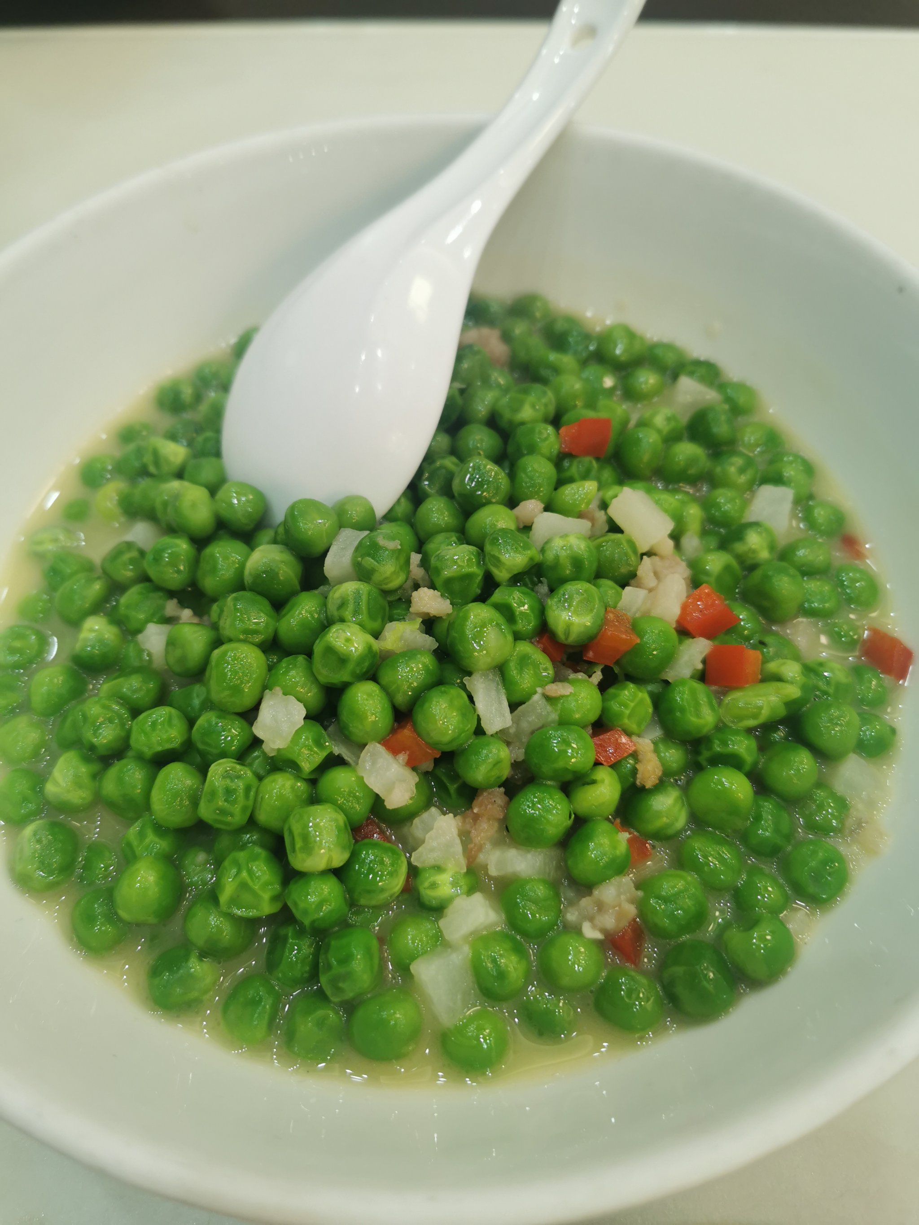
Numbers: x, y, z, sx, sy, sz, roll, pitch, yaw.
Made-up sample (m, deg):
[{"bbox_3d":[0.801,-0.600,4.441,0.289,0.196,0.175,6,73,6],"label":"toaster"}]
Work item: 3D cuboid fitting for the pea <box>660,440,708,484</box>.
[{"bbox_3d":[0.041,-0.028,0.175,0.009,0.008,0.009,0,58,0],"label":"pea"}]

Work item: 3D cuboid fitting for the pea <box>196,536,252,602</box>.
[{"bbox_3d":[-0.039,-0.007,0.158,0.009,0.009,0.010,0,58,0],"label":"pea"}]

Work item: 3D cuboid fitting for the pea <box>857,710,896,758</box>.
[{"bbox_3d":[0.068,0.020,0.158,0.008,0.008,0.008,0,58,0],"label":"pea"}]

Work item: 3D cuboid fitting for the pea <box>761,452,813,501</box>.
[{"bbox_3d":[0.063,-0.026,0.183,0.010,0.010,0.010,-1,58,0],"label":"pea"}]

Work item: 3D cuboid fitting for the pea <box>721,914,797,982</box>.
[{"bbox_3d":[0.043,0.049,0.139,0.010,0.009,0.010,0,58,0],"label":"pea"}]

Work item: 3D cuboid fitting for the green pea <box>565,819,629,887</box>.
[{"bbox_3d":[0.021,0.036,0.143,0.010,0.009,0.010,0,58,0],"label":"green pea"}]

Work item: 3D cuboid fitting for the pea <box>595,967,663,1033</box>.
[{"bbox_3d":[0.024,0.054,0.134,0.009,0.009,0.009,-1,58,0],"label":"pea"}]

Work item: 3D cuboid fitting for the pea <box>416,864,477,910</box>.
[{"bbox_3d":[-0.002,0.040,0.142,0.009,0.009,0.009,-2,58,0],"label":"pea"}]

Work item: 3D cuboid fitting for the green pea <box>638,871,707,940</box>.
[{"bbox_3d":[0.031,0.042,0.139,0.010,0.010,0.010,-1,58,0],"label":"green pea"}]

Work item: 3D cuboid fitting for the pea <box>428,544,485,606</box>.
[{"bbox_3d":[-0.001,-0.006,0.163,0.010,0.010,0.010,0,58,0],"label":"pea"}]

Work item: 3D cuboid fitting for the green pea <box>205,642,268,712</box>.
[{"bbox_3d":[-0.035,0.010,0.151,0.010,0.010,0.010,-1,58,0],"label":"green pea"}]

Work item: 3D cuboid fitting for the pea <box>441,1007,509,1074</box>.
[{"bbox_3d":[0.002,0.057,0.126,0.009,0.009,0.008,-1,58,0],"label":"pea"}]

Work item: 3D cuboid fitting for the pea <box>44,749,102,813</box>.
[{"bbox_3d":[-0.059,0.026,0.145,0.009,0.009,0.009,0,58,0],"label":"pea"}]

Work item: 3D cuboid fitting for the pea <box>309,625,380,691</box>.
[{"bbox_3d":[-0.018,0.007,0.148,0.011,0.011,0.011,-2,58,0],"label":"pea"}]

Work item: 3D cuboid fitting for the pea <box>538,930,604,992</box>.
[{"bbox_3d":[0.016,0.050,0.137,0.009,0.009,0.009,0,58,0],"label":"pea"}]

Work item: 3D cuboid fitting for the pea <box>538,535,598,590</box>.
[{"bbox_3d":[0.017,-0.008,0.153,0.009,0.009,0.009,-1,58,0],"label":"pea"}]

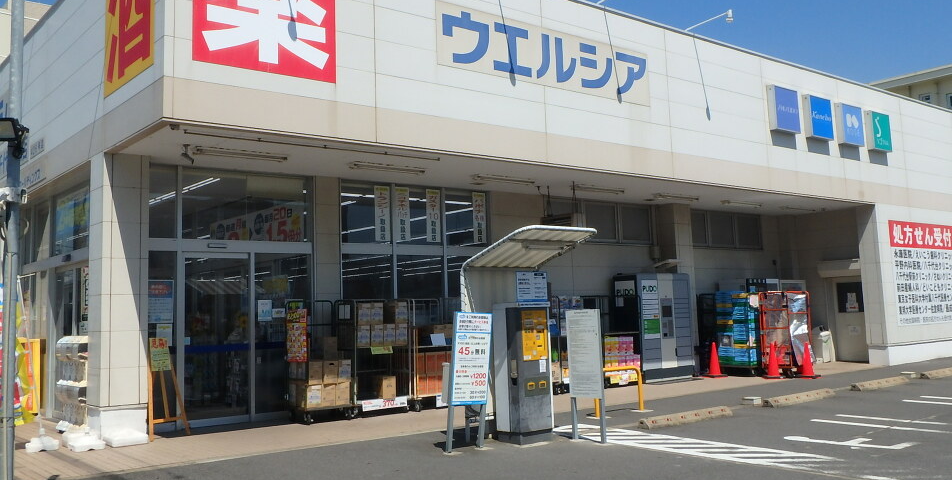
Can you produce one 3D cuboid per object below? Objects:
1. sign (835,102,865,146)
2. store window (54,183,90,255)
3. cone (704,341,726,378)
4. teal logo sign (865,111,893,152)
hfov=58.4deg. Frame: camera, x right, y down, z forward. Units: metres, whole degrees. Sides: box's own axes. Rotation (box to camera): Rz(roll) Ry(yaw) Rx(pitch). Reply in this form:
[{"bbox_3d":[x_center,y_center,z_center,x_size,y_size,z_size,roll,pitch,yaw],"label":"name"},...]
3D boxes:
[{"bbox_3d":[8.330,-2.544,18.965,0.880,0.890,0.145,2,-6,-39],"label":"sign"},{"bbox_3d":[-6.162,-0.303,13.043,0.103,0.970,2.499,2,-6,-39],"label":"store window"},{"bbox_3d":[4.922,2.478,17.669,0.400,0.701,0.400,2,-6,-39],"label":"cone"},{"bbox_3d":[9.372,-2.500,19.806,0.880,0.890,0.145,2,-6,-39],"label":"teal logo sign"}]

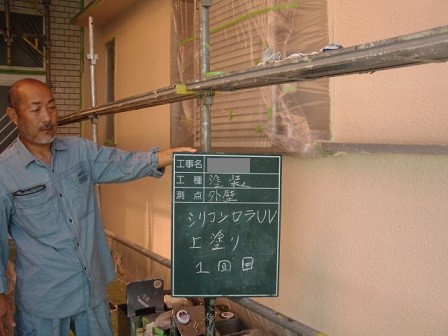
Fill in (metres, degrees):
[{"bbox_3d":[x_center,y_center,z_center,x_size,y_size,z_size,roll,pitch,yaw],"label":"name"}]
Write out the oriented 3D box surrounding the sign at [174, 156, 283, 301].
[{"bbox_3d":[0.009,0.245,2.070,0.450,0.600,0.025,1,3,-2],"label":"sign"}]

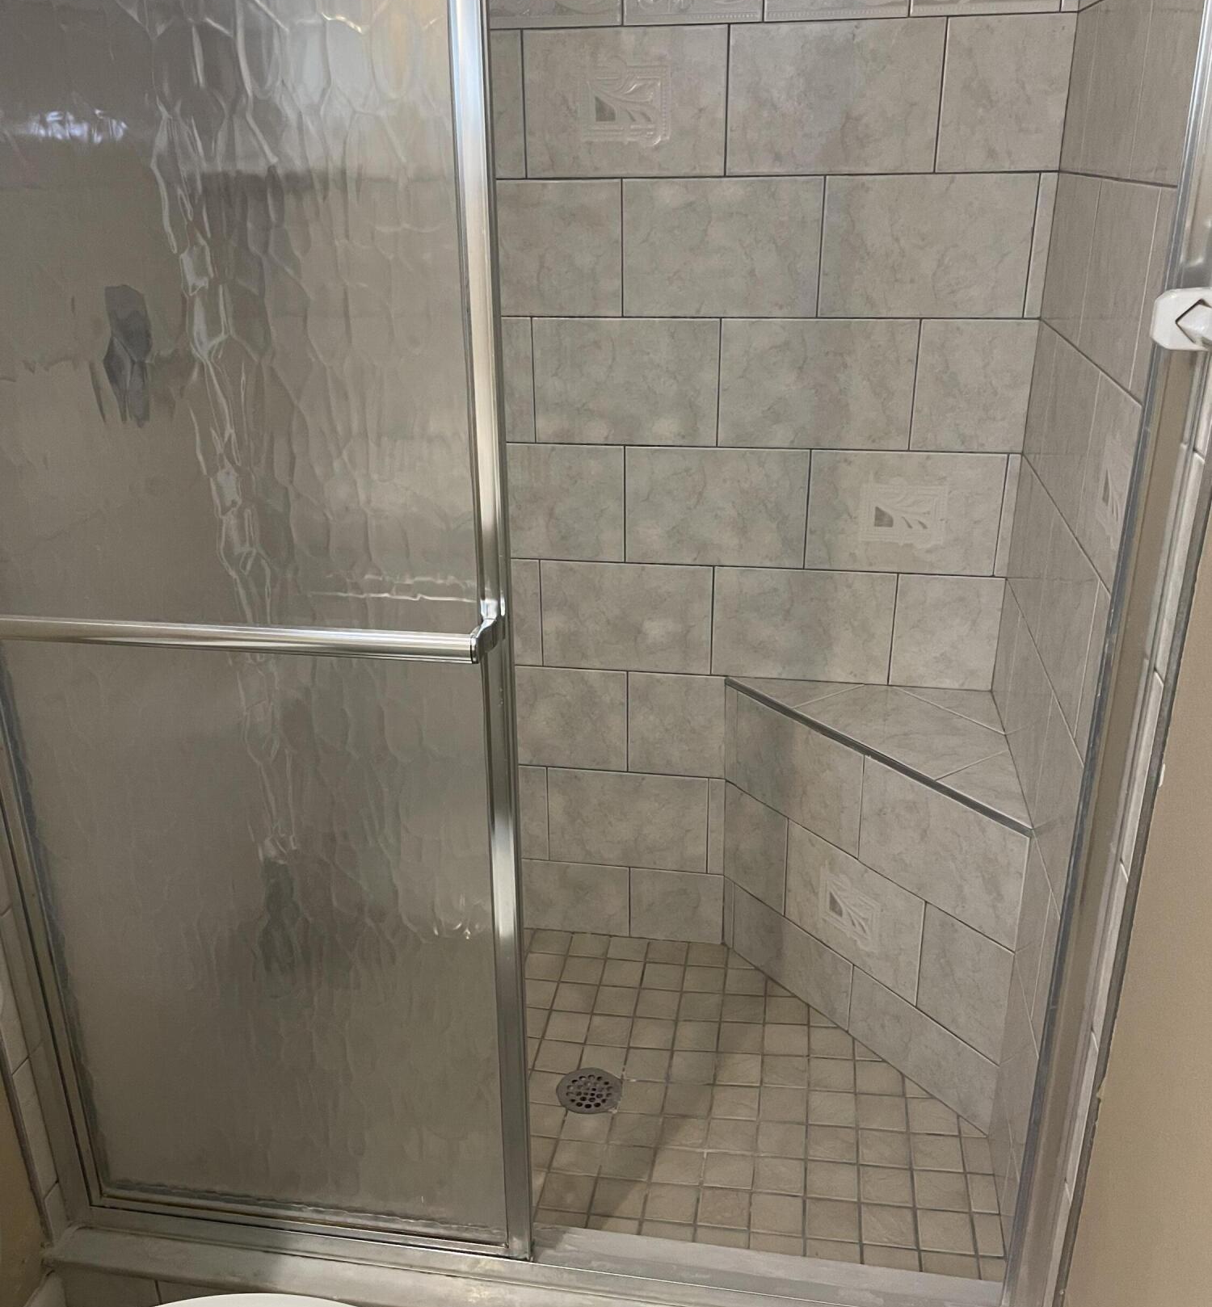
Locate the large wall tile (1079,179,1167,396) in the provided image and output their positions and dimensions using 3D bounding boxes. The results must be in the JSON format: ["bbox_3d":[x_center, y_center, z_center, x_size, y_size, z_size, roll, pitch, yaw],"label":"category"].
[{"bbox_3d":[0.582,-0.422,1.373,0.009,0.203,0.297,3,23,9],"label":"large wall tile"}]

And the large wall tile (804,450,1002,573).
[{"bbox_3d":[0.484,-0.229,1.977,0.304,0.202,0.009,3,23,9],"label":"large wall tile"}]

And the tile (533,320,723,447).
[{"bbox_3d":[0.032,-0.441,1.969,0.300,0.202,0.009,3,23,9],"label":"tile"}]

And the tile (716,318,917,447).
[{"bbox_3d":[0.335,-0.429,1.936,0.304,0.203,0.010,3,23,9],"label":"tile"}]

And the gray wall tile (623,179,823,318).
[{"bbox_3d":[0.178,-0.627,1.879,0.304,0.203,0.010,3,23,9],"label":"gray wall tile"}]

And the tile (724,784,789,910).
[{"bbox_3d":[0.277,0.354,2.216,0.010,0.203,0.164,-16,28,-32],"label":"tile"}]

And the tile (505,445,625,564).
[{"bbox_3d":[-0.118,-0.263,2.087,0.304,0.203,0.010,3,23,9],"label":"tile"}]

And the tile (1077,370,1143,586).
[{"bbox_3d":[0.563,-0.179,1.330,0.010,0.201,0.294,3,24,9],"label":"tile"}]

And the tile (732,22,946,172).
[{"bbox_3d":[0.332,-0.810,1.774,0.304,0.203,0.010,3,23,9],"label":"tile"}]

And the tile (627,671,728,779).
[{"bbox_3d":[0.129,0.130,2.210,0.174,0.203,0.010,3,23,9],"label":"tile"}]

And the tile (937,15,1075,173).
[{"bbox_3d":[0.561,-0.784,1.707,0.170,0.201,0.010,3,24,9],"label":"tile"}]

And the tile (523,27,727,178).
[{"bbox_3d":[0.028,-0.811,1.789,0.299,0.201,0.010,3,24,9],"label":"tile"}]

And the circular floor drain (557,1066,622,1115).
[{"bbox_3d":[-0.027,0.723,2.001,0.108,0.008,0.108,-1,23,0],"label":"circular floor drain"}]

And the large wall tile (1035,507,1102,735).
[{"bbox_3d":[0.591,-0.049,1.552,0.010,0.203,0.290,3,24,9],"label":"large wall tile"}]

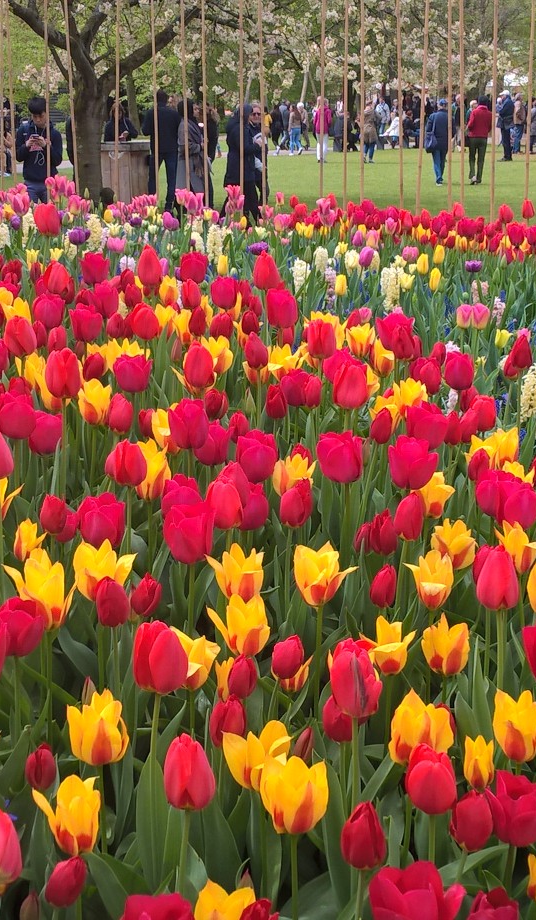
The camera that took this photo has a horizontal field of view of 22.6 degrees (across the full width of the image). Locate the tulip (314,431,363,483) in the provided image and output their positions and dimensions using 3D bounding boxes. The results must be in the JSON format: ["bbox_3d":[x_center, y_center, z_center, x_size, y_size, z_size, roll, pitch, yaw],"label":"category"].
[{"bbox_3d":[0.125,-0.003,2.350,0.087,0.089,0.087,1,15,3],"label":"tulip"}]

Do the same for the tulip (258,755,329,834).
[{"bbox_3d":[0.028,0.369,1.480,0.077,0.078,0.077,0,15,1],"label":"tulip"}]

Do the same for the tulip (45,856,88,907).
[{"bbox_3d":[-0.215,0.449,1.430,0.037,0.063,0.037,29,9,1],"label":"tulip"}]

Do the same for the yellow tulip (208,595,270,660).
[{"bbox_3d":[-0.038,0.218,1.760,0.084,0.082,0.078,0,15,0],"label":"yellow tulip"}]

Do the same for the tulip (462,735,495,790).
[{"bbox_3d":[0.226,0.324,1.440,0.036,0.059,0.036,0,15,0],"label":"tulip"}]

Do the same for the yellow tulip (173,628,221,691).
[{"bbox_3d":[-0.089,0.242,1.630,0.062,0.076,0.059,0,16,0],"label":"yellow tulip"}]

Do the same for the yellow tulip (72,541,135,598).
[{"bbox_3d":[-0.218,0.147,1.780,0.083,0.077,0.073,0,15,0],"label":"yellow tulip"}]

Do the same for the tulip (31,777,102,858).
[{"bbox_3d":[-0.219,0.387,1.460,0.076,0.079,0.069,-2,15,-9],"label":"tulip"}]

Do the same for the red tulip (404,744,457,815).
[{"bbox_3d":[0.179,0.352,1.480,0.056,0.084,0.056,2,15,7],"label":"red tulip"}]

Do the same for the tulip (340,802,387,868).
[{"bbox_3d":[0.102,0.401,1.430,0.050,0.078,0.050,1,15,4],"label":"tulip"}]

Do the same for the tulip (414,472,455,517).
[{"bbox_3d":[0.247,0.052,2.020,0.067,0.069,0.064,0,16,0],"label":"tulip"}]

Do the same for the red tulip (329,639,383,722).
[{"bbox_3d":[0.092,0.229,1.400,0.054,0.085,0.054,-4,15,1],"label":"red tulip"}]

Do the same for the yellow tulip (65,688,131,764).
[{"bbox_3d":[-0.200,0.315,1.580,0.072,0.090,0.067,0,15,0],"label":"yellow tulip"}]

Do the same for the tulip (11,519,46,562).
[{"bbox_3d":[-0.352,0.119,1.970,0.048,0.065,0.043,3,14,-10],"label":"tulip"}]

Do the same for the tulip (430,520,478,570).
[{"bbox_3d":[0.268,0.121,1.930,0.068,0.066,0.068,6,15,-1],"label":"tulip"}]

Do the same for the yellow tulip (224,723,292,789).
[{"bbox_3d":[-0.013,0.322,1.460,0.076,0.073,0.069,0,16,0],"label":"yellow tulip"}]

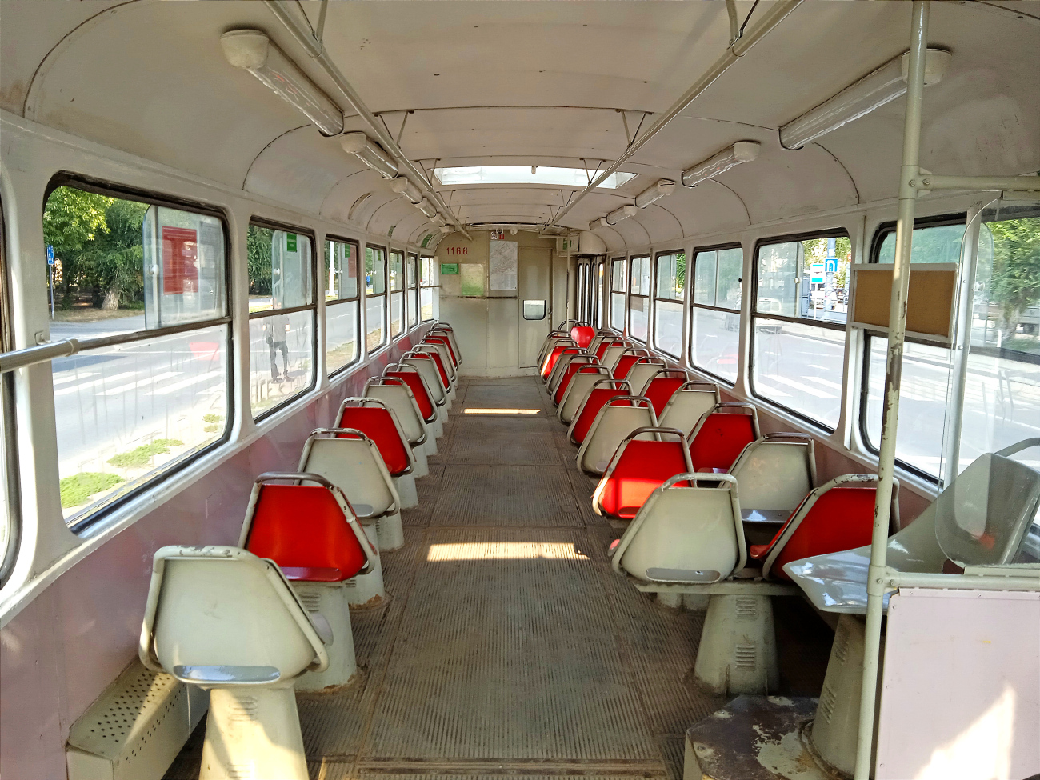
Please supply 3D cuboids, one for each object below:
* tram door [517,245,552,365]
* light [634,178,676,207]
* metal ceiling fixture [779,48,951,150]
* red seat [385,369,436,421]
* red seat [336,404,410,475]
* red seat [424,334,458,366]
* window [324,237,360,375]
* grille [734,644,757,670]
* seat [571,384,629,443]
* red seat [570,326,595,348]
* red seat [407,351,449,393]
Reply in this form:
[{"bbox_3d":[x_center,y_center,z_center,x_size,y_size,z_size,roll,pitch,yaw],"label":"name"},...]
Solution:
[{"bbox_3d":[0.225,-1.141,11.696,0.514,1.657,0.050,-4,9,-31],"label":"tram door"},{"bbox_3d":[0.899,-1.294,5.630,0.125,0.090,1.120,1,8,-2],"label":"light"},{"bbox_3d":[1.018,-0.885,2.660,0.125,0.090,1.120,1,8,1],"label":"metal ceiling fixture"},{"bbox_3d":[-0.794,0.010,5.965,0.440,0.450,0.530,1,8,-2],"label":"red seat"},{"bbox_3d":[-0.733,0.222,4.173,0.420,0.410,0.520,1,8,-2],"label":"red seat"},{"bbox_3d":[-0.914,-0.434,9.636,0.440,0.400,0.460,1,8,-1],"label":"red seat"},{"bbox_3d":[-1.154,-0.558,5.463,0.045,0.855,1.250,1,8,-2],"label":"window"},{"bbox_3d":[0.854,1.012,3.191,0.075,0.088,0.015,1,1,-1],"label":"grille"},{"bbox_3d":[0.517,0.136,4.979,0.420,0.410,0.520,1,8,-2],"label":"seat"},{"bbox_3d":[0.823,-0.632,11.288,0.440,0.400,0.460,1,8,-1],"label":"red seat"},{"bbox_3d":[-0.820,-0.198,7.468,0.440,0.450,0.530,1,8,-2],"label":"red seat"}]

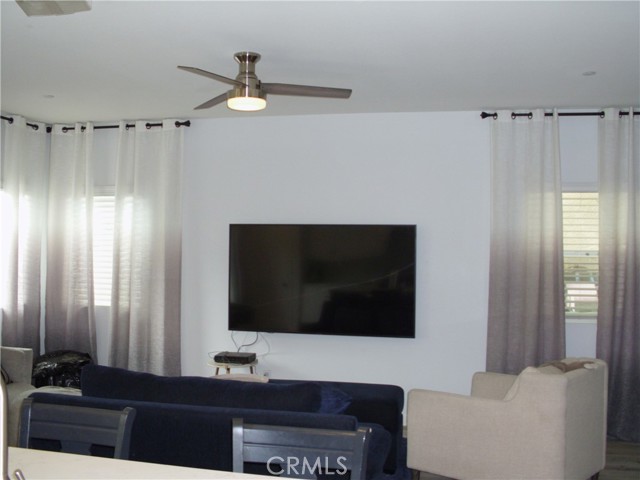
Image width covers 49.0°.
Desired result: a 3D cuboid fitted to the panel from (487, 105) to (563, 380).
[{"bbox_3d":[1.671,0.265,5.701,0.610,2.640,0.140,1,0,13],"label":"panel"}]

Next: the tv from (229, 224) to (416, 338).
[{"bbox_3d":[0.007,0.346,6.139,1.670,0.957,0.065,1,0,13],"label":"tv"}]

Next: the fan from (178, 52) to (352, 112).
[{"bbox_3d":[-0.384,-0.907,4.088,1.240,0.335,1.180,1,0,13],"label":"fan"}]

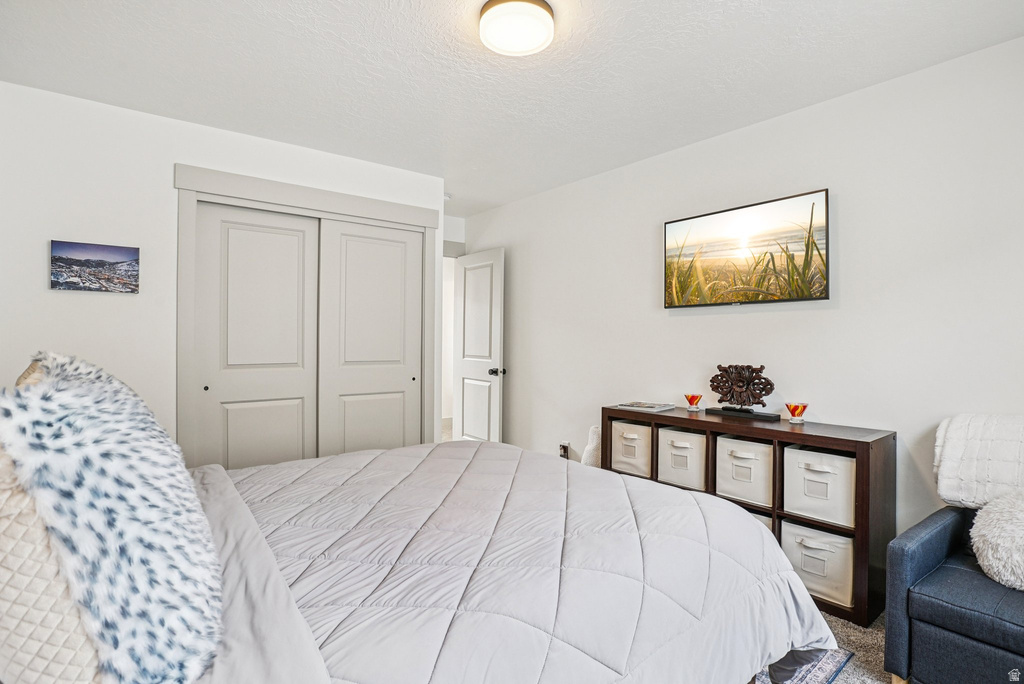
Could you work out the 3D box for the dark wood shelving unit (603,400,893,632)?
[{"bbox_3d":[1.218,0.829,2.606,0.385,0.793,1.430,-1,1,-41],"label":"dark wood shelving unit"}]

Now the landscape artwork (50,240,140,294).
[{"bbox_3d":[-2.140,-0.382,2.345,0.350,0.250,0.025,-1,1,-37],"label":"landscape artwork"}]

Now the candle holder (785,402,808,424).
[{"bbox_3d":[1.532,0.384,2.435,0.124,0.096,0.124,-1,1,-41],"label":"candle holder"}]

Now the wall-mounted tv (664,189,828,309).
[{"bbox_3d":[1.290,-0.490,2.617,0.055,0.550,0.910,-1,1,-41],"label":"wall-mounted tv"}]

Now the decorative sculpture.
[{"bbox_3d":[1.335,0.285,2.655,0.385,0.300,0.090,1,1,44],"label":"decorative sculpture"}]

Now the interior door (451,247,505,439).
[{"bbox_3d":[-0.312,0.205,4.215,0.700,2.060,0.045,1,1,44],"label":"interior door"}]

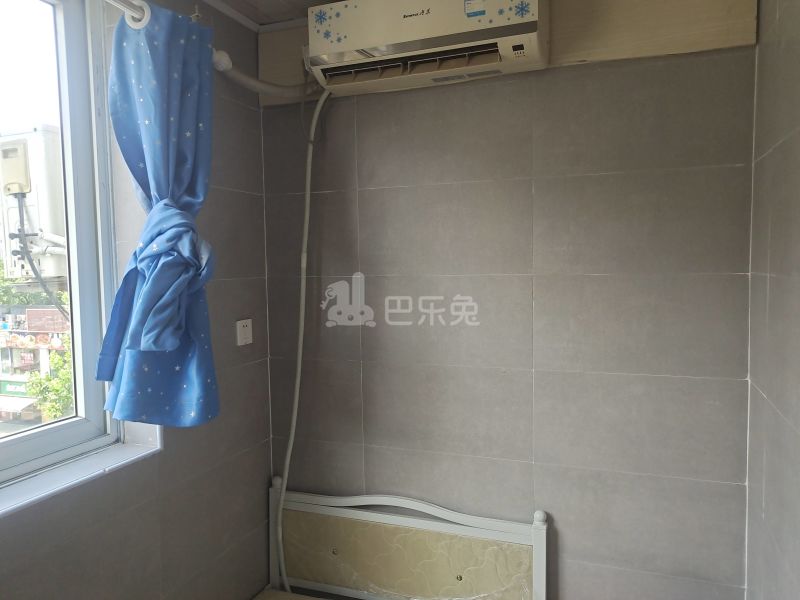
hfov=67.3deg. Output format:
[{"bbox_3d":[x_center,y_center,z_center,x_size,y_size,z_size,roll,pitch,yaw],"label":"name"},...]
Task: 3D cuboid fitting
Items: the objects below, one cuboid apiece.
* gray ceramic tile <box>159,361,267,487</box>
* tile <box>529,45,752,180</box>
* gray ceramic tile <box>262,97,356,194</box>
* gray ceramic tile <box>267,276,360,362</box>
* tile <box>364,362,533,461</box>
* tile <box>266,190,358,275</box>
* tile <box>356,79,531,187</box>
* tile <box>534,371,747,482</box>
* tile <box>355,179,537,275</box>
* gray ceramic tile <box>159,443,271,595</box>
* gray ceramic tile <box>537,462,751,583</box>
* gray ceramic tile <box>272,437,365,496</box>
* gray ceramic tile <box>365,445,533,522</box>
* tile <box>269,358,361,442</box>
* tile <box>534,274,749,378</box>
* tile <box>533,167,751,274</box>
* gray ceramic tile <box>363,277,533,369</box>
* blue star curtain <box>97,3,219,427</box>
[{"bbox_3d":[-0.595,0.385,1.983,0.010,0.300,0.600,0,4,20],"label":"gray ceramic tile"},{"bbox_3d":[0.694,-0.525,1.759,0.596,0.300,0.014,0,4,21],"label":"tile"},{"bbox_3d":[-0.322,-0.532,2.148,0.379,0.300,0.014,0,4,21],"label":"gray ceramic tile"},{"bbox_3d":[-0.313,0.066,2.181,0.377,0.300,0.012,0,4,21],"label":"gray ceramic tile"},{"bbox_3d":[0.148,0.370,2.023,0.600,0.300,0.010,0,4,21],"label":"tile"},{"bbox_3d":[-0.318,-0.233,2.163,0.377,0.300,0.012,0,4,21],"label":"tile"},{"bbox_3d":[0.135,-0.529,1.973,0.600,0.300,0.014,0,4,21],"label":"tile"},{"bbox_3d":[0.708,0.374,1.807,0.600,0.300,0.010,0,4,21],"label":"tile"},{"bbox_3d":[0.139,-0.230,1.989,0.600,0.300,0.012,0,4,21],"label":"tile"},{"bbox_3d":[-0.586,0.683,1.998,0.012,0.300,0.600,0,4,19],"label":"gray ceramic tile"},{"bbox_3d":[0.712,0.673,1.828,0.596,0.300,0.014,0,4,21],"label":"gray ceramic tile"},{"bbox_3d":[-0.303,0.666,2.217,0.379,0.300,0.010,0,4,21],"label":"gray ceramic tile"},{"bbox_3d":[0.153,0.669,2.041,0.600,0.300,0.010,0,4,21],"label":"gray ceramic tile"},{"bbox_3d":[-0.308,0.367,2.199,0.379,0.300,0.010,0,4,21],"label":"tile"},{"bbox_3d":[0.703,0.074,1.794,0.596,0.300,0.014,0,4,21],"label":"tile"},{"bbox_3d":[0.699,-0.225,1.771,0.600,0.300,0.010,0,4,21],"label":"tile"},{"bbox_3d":[0.143,0.070,2.008,0.600,0.300,0.012,0,4,21],"label":"gray ceramic tile"},{"bbox_3d":[-0.635,-0.207,1.597,0.190,1.090,0.250,0,4,21],"label":"blue star curtain"}]

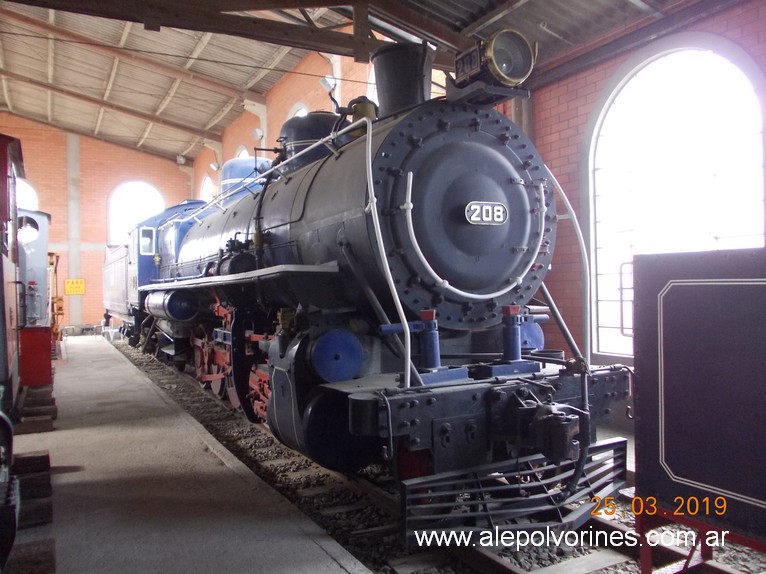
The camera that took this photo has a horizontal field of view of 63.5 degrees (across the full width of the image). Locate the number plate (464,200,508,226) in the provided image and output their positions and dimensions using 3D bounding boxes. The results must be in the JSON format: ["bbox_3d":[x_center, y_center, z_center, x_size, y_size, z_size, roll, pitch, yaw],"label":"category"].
[{"bbox_3d":[0.819,-0.574,4.831,0.415,0.185,0.030,-1,0,-28],"label":"number plate"}]

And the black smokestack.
[{"bbox_3d":[0.207,-1.853,5.958,0.620,0.740,0.620,-1,0,0],"label":"black smokestack"}]

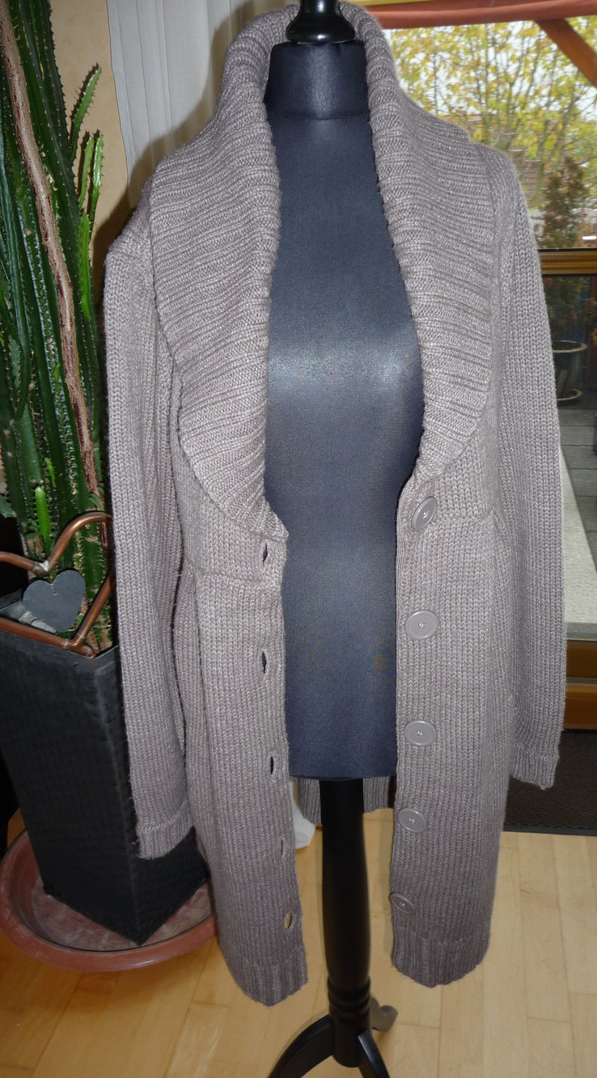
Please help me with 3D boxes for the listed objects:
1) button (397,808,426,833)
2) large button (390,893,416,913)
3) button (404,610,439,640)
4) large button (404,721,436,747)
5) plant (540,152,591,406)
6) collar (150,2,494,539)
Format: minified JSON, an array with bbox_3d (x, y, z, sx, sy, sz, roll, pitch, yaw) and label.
[{"bbox_3d":[0.122,0.301,0.930,0.034,0.034,0.006,10,28,29],"label":"button"},{"bbox_3d":[0.114,0.400,0.956,0.034,0.034,0.006,13,36,34],"label":"large button"},{"bbox_3d":[0.123,0.086,0.868,0.034,0.034,0.006,-5,25,-6],"label":"button"},{"bbox_3d":[0.128,0.204,0.915,0.034,0.034,0.006,3,28,15],"label":"large button"},{"bbox_3d":[1.579,-1.529,5.221,0.410,1.418,0.410,2,22,11],"label":"plant"},{"bbox_3d":[0.022,-0.247,0.806,0.310,0.462,0.230,-5,22,-4],"label":"collar"}]

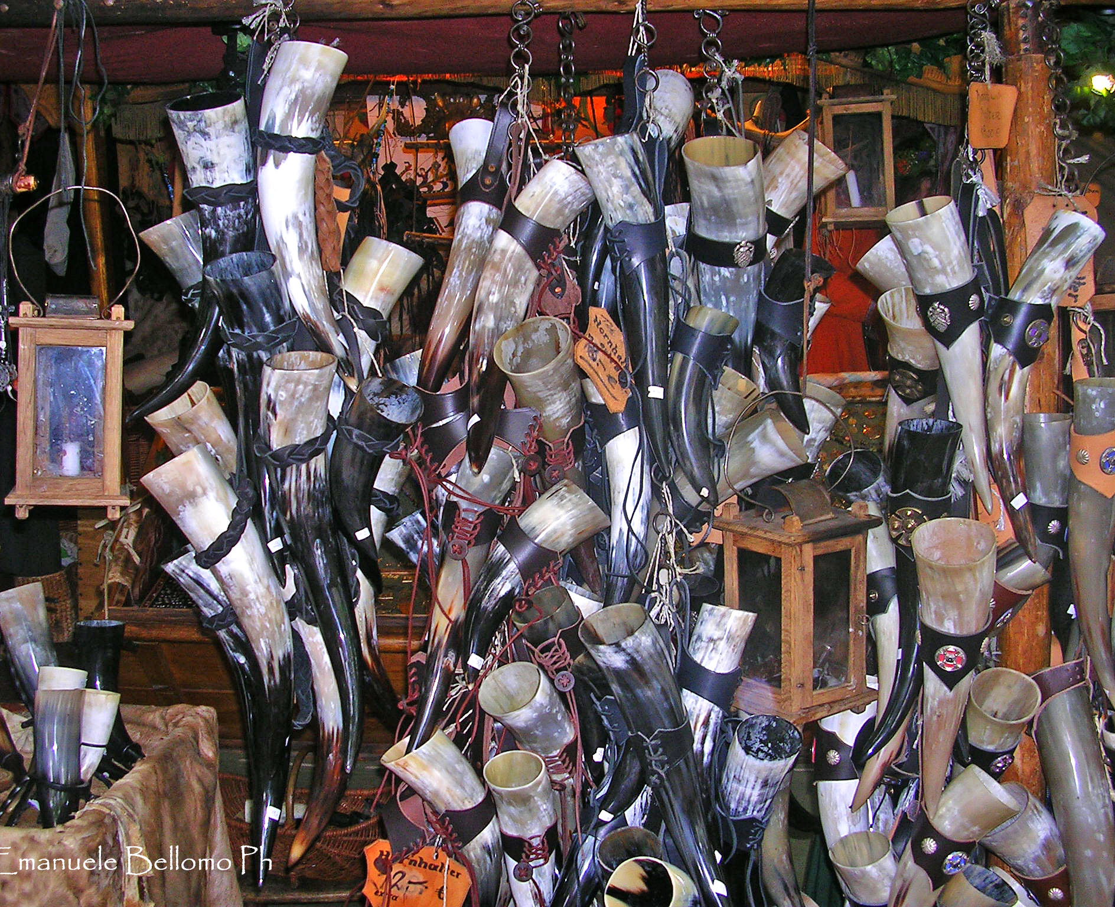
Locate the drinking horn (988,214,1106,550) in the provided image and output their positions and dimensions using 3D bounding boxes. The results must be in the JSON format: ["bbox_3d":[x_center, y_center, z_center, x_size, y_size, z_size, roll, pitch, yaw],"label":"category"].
[{"bbox_3d":[0.603,-0.093,1.700,0.113,0.443,0.085,14,11,17],"label":"drinking horn"}]

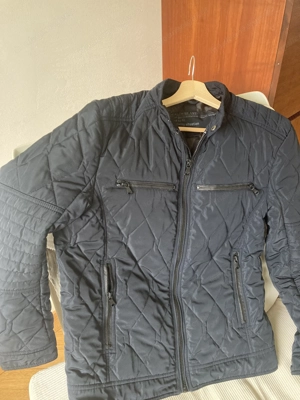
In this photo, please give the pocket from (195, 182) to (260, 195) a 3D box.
[{"bbox_3d":[0.180,-0.029,0.755,0.160,0.026,0.015,-2,-2,-15],"label":"pocket"}]

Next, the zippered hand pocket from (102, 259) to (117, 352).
[{"bbox_3d":[-0.085,0.220,0.675,0.026,0.186,0.016,-1,-2,-17],"label":"zippered hand pocket"}]

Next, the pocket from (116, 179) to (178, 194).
[{"bbox_3d":[-0.007,-0.030,0.710,0.132,0.026,0.015,5,-4,-14],"label":"pocket"}]

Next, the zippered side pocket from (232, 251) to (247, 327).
[{"bbox_3d":[0.210,0.207,0.760,0.022,0.167,0.015,-7,-1,-15],"label":"zippered side pocket"}]

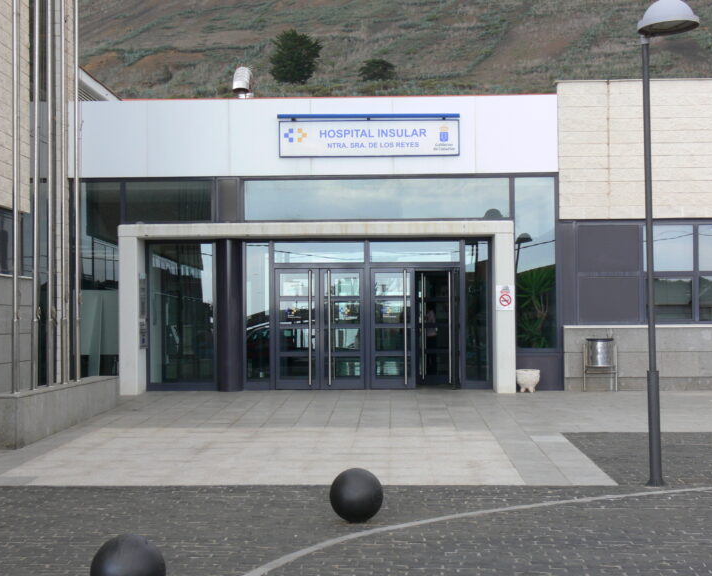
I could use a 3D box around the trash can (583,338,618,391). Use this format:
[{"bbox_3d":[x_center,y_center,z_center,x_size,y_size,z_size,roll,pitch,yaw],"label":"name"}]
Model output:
[{"bbox_3d":[4.010,1.266,24.350,0.560,0.870,0.440,-1,-1,1],"label":"trash can"}]

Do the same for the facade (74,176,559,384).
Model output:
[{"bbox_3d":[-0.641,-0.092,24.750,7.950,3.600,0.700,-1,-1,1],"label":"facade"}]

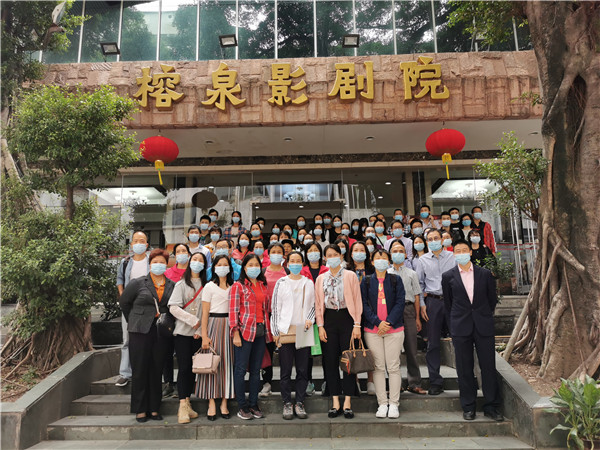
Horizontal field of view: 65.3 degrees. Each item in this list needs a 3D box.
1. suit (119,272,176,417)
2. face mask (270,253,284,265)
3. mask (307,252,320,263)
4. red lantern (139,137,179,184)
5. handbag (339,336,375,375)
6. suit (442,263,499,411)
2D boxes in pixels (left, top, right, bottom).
[{"bbox_3d":[-1.489,1.171,4.615,0.510,1.310,0.330,4,-11,-26],"label":"suit"},{"bbox_3d":[-0.247,0.374,5.040,0.145,0.113,0.085,-1,-10,-2],"label":"face mask"},{"bbox_3d":[0.154,0.360,5.140,0.140,0.110,0.085,-1,-9,1],"label":"mask"},{"bbox_3d":[-2.740,-1.260,9.101,0.775,0.964,0.775,-1,-9,0],"label":"red lantern"},{"bbox_3d":[0.544,1.246,4.460,0.300,0.320,0.180,3,-10,-20],"label":"handbag"},{"bbox_3d":[1.662,1.105,4.600,0.540,1.422,0.330,-2,-9,10],"label":"suit"}]

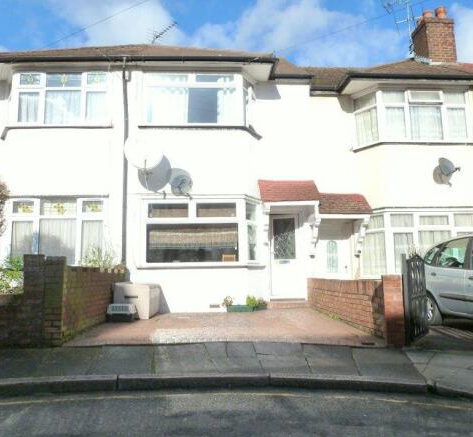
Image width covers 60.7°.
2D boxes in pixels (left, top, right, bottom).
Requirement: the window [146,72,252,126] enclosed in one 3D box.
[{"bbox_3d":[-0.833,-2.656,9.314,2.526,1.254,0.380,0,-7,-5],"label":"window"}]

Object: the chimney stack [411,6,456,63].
[{"bbox_3d":[5.708,-5.190,11.677,0.855,1.858,0.707,0,-8,-4],"label":"chimney stack"}]

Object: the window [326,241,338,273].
[{"bbox_3d":[2.295,0.914,9.684,0.305,0.776,0.040,0,-8,-4],"label":"window"}]

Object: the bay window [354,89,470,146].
[{"bbox_3d":[4.275,-2.380,9.790,2.759,1.280,0.500,0,-7,-5],"label":"bay window"}]

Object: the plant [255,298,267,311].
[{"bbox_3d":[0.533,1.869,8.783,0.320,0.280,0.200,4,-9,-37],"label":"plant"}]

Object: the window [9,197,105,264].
[{"bbox_3d":[-3.785,0.282,8.564,2.022,1.502,0.130,0,-8,-4],"label":"window"}]

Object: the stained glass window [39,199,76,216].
[{"bbox_3d":[-3.798,-0.236,8.637,0.780,0.390,0.050,0,-8,-4],"label":"stained glass window"}]

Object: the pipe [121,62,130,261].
[{"bbox_3d":[-2.419,-0.977,8.753,0.120,5.290,0.130,0,-8,-4],"label":"pipe"}]

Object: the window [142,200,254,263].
[{"bbox_3d":[-0.776,0.320,8.931,2.464,1.390,0.380,0,-7,-5],"label":"window"}]

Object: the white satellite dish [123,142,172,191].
[{"bbox_3d":[-1.900,-1.182,8.532,0.950,1.020,0.500,0,-7,-8],"label":"white satellite dish"}]

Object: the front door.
[{"bbox_3d":[1.166,0.878,9.614,0.769,1.968,0.100,0,-8,-4],"label":"front door"}]

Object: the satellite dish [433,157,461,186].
[{"bbox_3d":[4.718,-1.102,8.994,0.470,0.480,0.450,2,-8,-19],"label":"satellite dish"}]

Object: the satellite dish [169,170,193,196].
[{"bbox_3d":[-1.165,-0.783,8.556,0.480,0.490,0.450,2,-8,-19],"label":"satellite dish"}]

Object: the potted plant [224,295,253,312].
[{"bbox_3d":[0.052,1.784,8.480,0.600,0.380,0.220,0,-7,-5],"label":"potted plant"}]

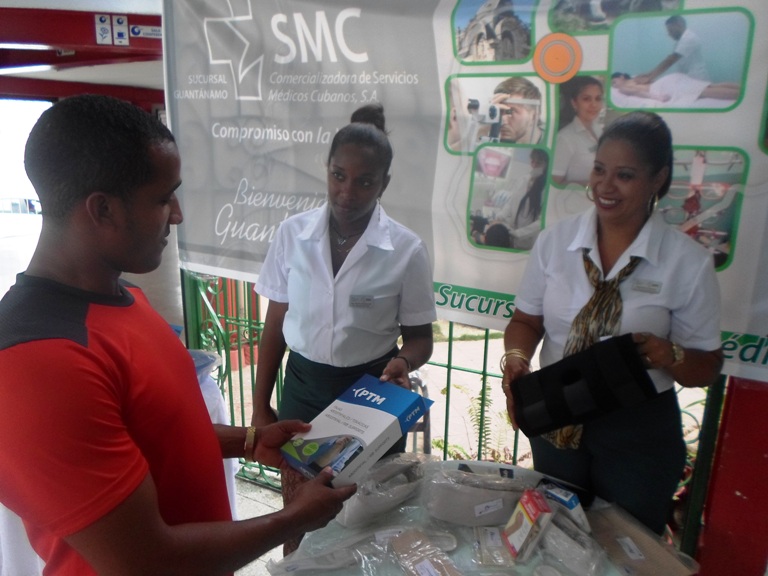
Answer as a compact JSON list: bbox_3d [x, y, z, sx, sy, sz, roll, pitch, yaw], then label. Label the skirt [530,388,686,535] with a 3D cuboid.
[{"bbox_3d":[0.603,0.496,1.508,0.390,0.500,0.300,10,16,31],"label":"skirt"}]

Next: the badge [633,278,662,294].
[{"bbox_3d":[0.601,-0.002,1.265,0.063,0.026,0.006,8,8,26],"label":"badge"}]

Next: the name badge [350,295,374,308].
[{"bbox_3d":[-0.055,0.034,1.385,0.063,0.028,0.006,2,8,5],"label":"name badge"}]

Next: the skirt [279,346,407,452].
[{"bbox_3d":[-0.109,0.359,1.534,0.365,0.400,0.270,4,14,14],"label":"skirt"}]

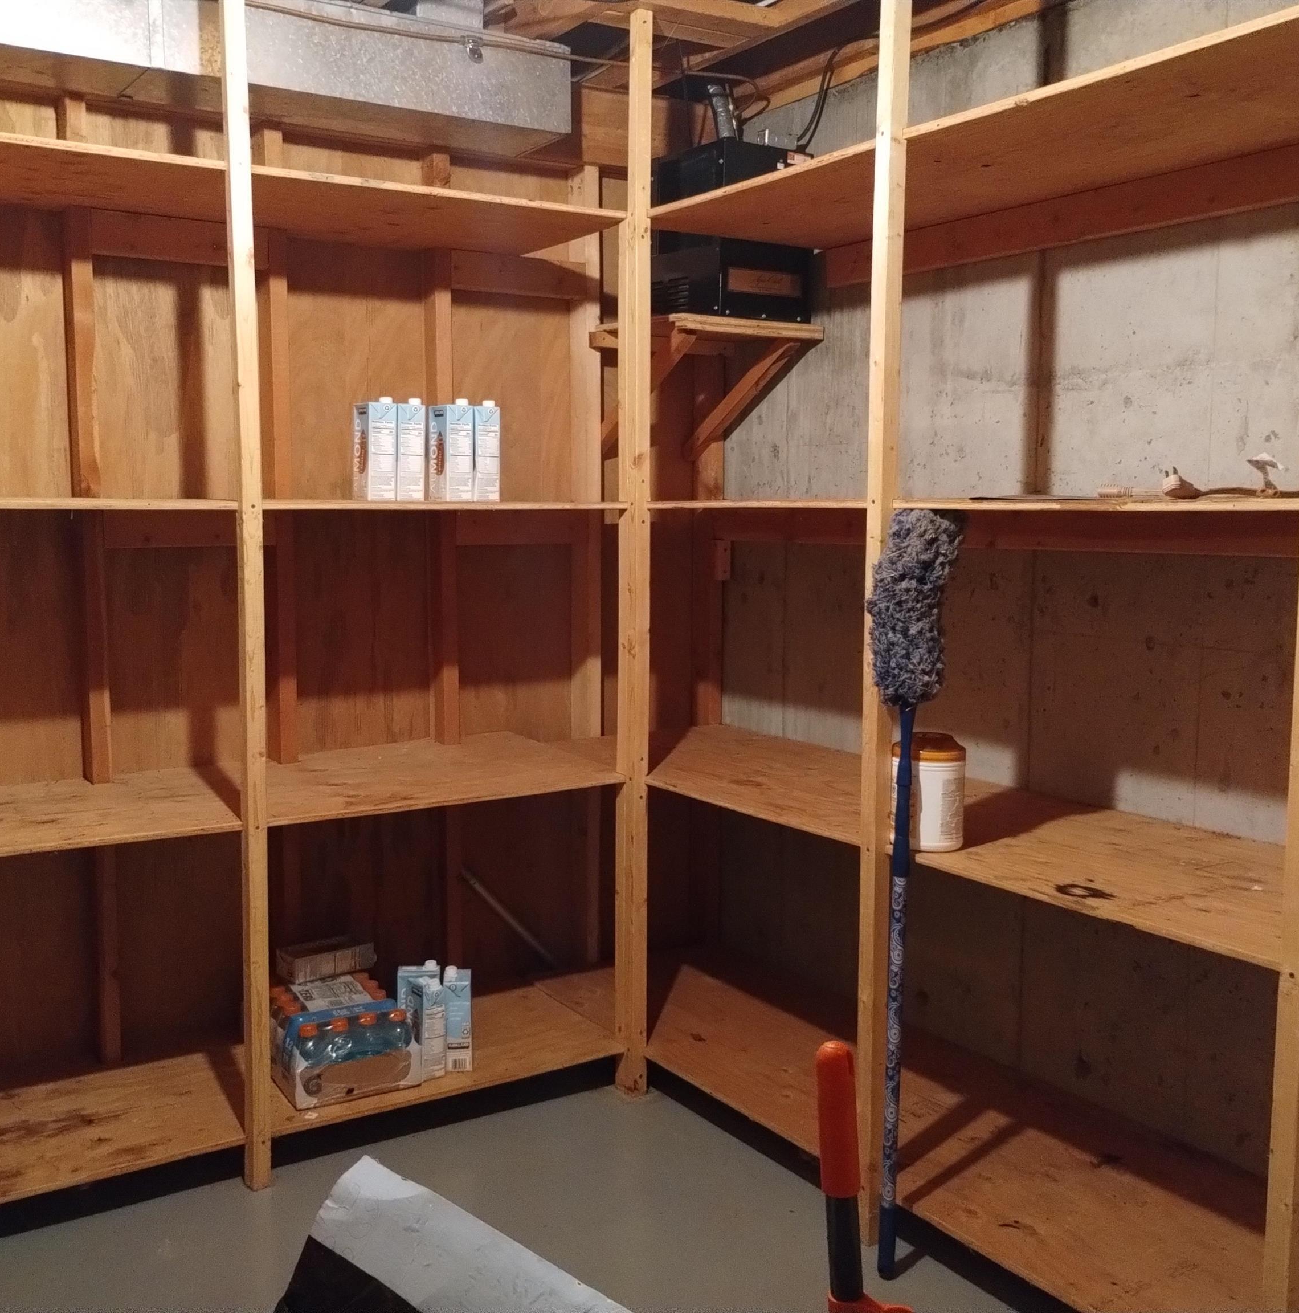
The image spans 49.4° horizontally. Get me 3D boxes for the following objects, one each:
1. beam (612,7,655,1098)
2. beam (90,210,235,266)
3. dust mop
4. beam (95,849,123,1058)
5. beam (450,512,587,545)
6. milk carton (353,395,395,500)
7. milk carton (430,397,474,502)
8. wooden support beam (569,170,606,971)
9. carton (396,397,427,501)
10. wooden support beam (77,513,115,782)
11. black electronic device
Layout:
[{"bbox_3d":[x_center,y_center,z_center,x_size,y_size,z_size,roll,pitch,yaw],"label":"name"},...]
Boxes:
[{"bbox_3d":[-0.034,-0.181,3.069,0.038,2.330,0.075,-3,7,-32],"label":"beam"},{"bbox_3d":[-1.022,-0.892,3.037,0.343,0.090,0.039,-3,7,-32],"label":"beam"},{"bbox_3d":[0.434,0.416,2.429,0.130,1.330,0.140,2,4,0],"label":"dust mop"},{"bbox_3d":[-1.194,0.604,3.092,0.038,0.560,0.089,-4,7,-33],"label":"beam"},{"bbox_3d":[-0.328,-0.325,3.535,0.360,0.087,0.039,-3,7,-32],"label":"beam"},{"bbox_3d":[-0.553,-0.419,2.854,0.059,0.210,0.087,-3,7,-32],"label":"milk carton"},{"bbox_3d":[-0.412,-0.428,2.942,0.059,0.211,0.087,-3,7,-32],"label":"milk carton"},{"bbox_3d":[-0.173,-0.201,3.676,0.040,2.063,0.090,-3,7,-32],"label":"wooden support beam"},{"bbox_3d":[-0.502,-0.422,2.885,0.059,0.210,0.087,-3,7,-32],"label":"carton"},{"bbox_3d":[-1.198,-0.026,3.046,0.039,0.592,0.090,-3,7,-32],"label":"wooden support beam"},{"bbox_3d":[0.192,-1.002,3.457,0.268,0.400,0.325,-4,7,-33],"label":"black electronic device"}]

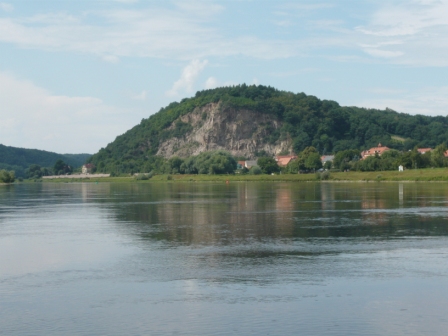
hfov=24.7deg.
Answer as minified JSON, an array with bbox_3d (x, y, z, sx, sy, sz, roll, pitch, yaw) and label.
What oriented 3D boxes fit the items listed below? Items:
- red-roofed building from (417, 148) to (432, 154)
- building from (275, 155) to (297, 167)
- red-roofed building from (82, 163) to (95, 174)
[{"bbox_3d":[140.471,-9.318,716.297,12.000,9.000,9.500,0,0,6],"label":"red-roofed building"},{"bbox_3d":[42.101,-3.031,688.708,13.500,10.500,10.000,0,-1,24],"label":"building"},{"bbox_3d":[-128.755,1.140,971.504,9.500,10.800,10.000,0,-1,44],"label":"red-roofed building"}]

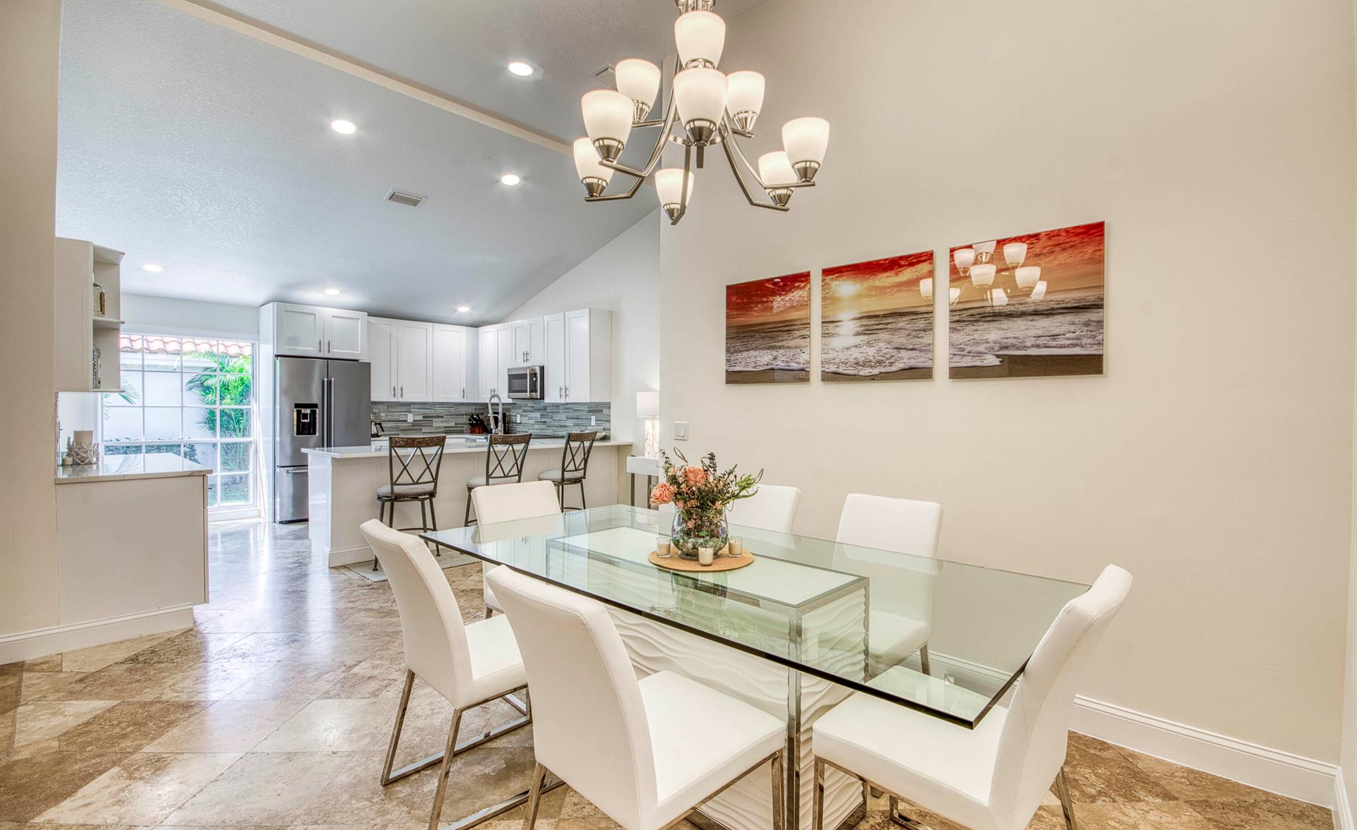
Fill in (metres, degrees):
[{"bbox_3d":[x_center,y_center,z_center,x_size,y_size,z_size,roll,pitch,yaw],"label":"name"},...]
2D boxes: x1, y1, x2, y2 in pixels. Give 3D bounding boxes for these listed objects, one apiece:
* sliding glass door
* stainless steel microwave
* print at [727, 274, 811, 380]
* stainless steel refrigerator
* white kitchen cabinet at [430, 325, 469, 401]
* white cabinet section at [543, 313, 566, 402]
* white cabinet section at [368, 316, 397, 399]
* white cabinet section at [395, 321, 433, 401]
[{"bbox_3d":[-5.291,0.109,6.062,0.090,1.890,1.240,1,1,43],"label":"sliding glass door"},{"bbox_3d":[-1.938,-0.421,7.728,0.752,0.422,0.406,1,0,41],"label":"stainless steel microwave"},{"bbox_3d":[0.510,-0.484,3.273,0.585,0.605,0.030,1,1,41],"label":"print"},{"bbox_3d":[-4.261,0.288,6.675,0.740,1.800,0.925,1,1,43],"label":"stainless steel refrigerator"},{"bbox_3d":[-3.409,-0.737,8.276,0.334,1.100,0.551,1,0,41],"label":"white kitchen cabinet"},{"bbox_3d":[-1.398,-0.683,7.003,0.420,1.067,0.320,1,1,42],"label":"white cabinet section"},{"bbox_3d":[-3.894,-0.708,7.259,0.320,1.067,0.449,1,1,42],"label":"white cabinet section"},{"bbox_3d":[-3.590,-0.708,7.595,0.320,1.067,0.457,1,1,42],"label":"white cabinet section"}]

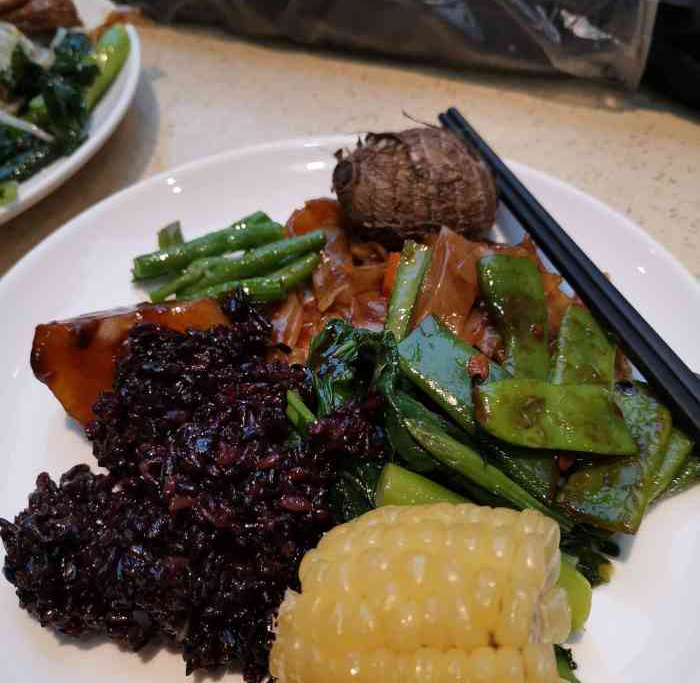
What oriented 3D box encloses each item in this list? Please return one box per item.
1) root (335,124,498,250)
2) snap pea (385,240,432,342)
[{"bbox_3d":[0.023,-0.055,0.259,0.056,0.040,0.041,-6,50,-4],"label":"root"},{"bbox_3d":[0.018,-0.016,0.234,0.009,0.008,0.042,10,51,10],"label":"snap pea"}]

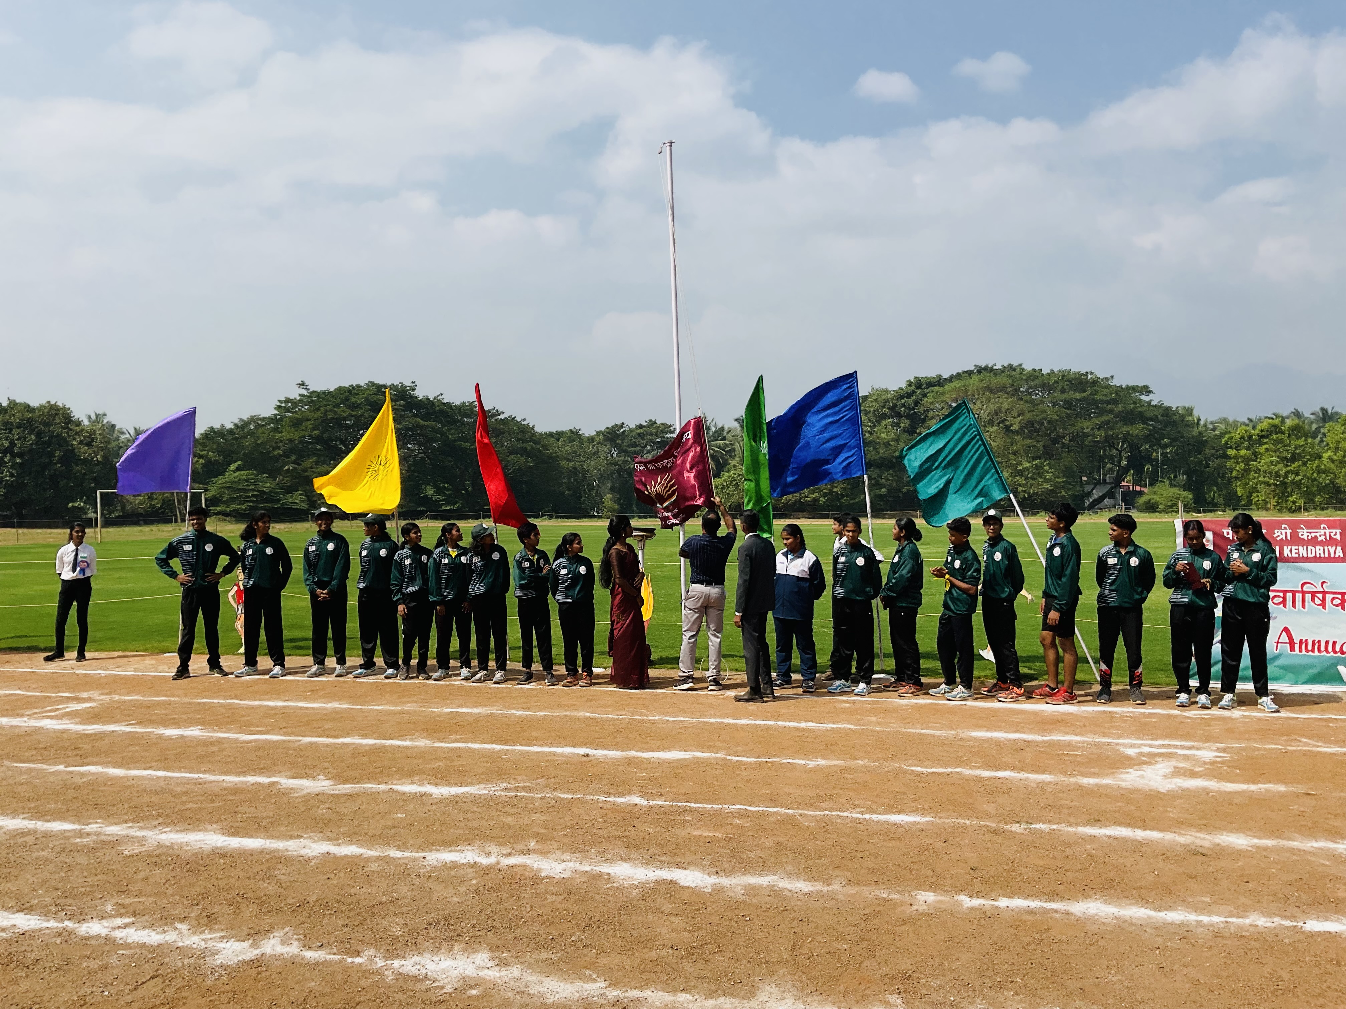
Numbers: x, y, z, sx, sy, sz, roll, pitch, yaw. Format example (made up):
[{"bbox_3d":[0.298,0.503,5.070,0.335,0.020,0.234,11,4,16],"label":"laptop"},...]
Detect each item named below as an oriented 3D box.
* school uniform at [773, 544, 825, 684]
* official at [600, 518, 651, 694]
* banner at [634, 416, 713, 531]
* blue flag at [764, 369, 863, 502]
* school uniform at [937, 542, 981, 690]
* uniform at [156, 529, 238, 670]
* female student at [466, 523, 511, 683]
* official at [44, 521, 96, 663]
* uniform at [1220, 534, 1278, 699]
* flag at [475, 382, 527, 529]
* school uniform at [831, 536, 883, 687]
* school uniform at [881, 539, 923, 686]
[{"bbox_3d":[1.180,1.028,10.500,0.460,1.283,0.310,0,0,19],"label":"school uniform"},{"bbox_3d":[-0.451,0.906,10.627,0.380,1.624,0.430,-1,0,20],"label":"official"},{"bbox_3d":[-0.015,-0.302,10.600,0.740,1.000,0.280,-9,0,5],"label":"banner"},{"bbox_3d":[1.433,-0.690,11.300,1.030,1.270,0.350,-1,0,0],"label":"blue flag"},{"bbox_3d":[2.519,0.982,9.930,0.330,1.290,0.420,-1,0,-32],"label":"school uniform"},{"bbox_3d":[-4.911,1.000,11.650,0.850,1.460,0.320,-1,0,-22],"label":"uniform"},{"bbox_3d":[-1.803,0.959,11.050,0.430,1.557,0.300,0,0,-1],"label":"female student"},{"bbox_3d":[-6.885,0.988,12.885,0.520,1.579,0.340,-1,0,-12],"label":"official"},{"bbox_3d":[4.722,0.926,9.240,0.470,1.300,0.320,0,0,43],"label":"uniform"},{"bbox_3d":[-1.906,-0.536,12.500,0.580,1.597,0.400,0,0,-6],"label":"flag"},{"bbox_3d":[1.670,0.981,10.264,0.440,1.321,0.280,0,0,30],"label":"school uniform"},{"bbox_3d":[2.079,0.989,10.250,0.320,1.330,0.420,-1,0,-20],"label":"school uniform"}]

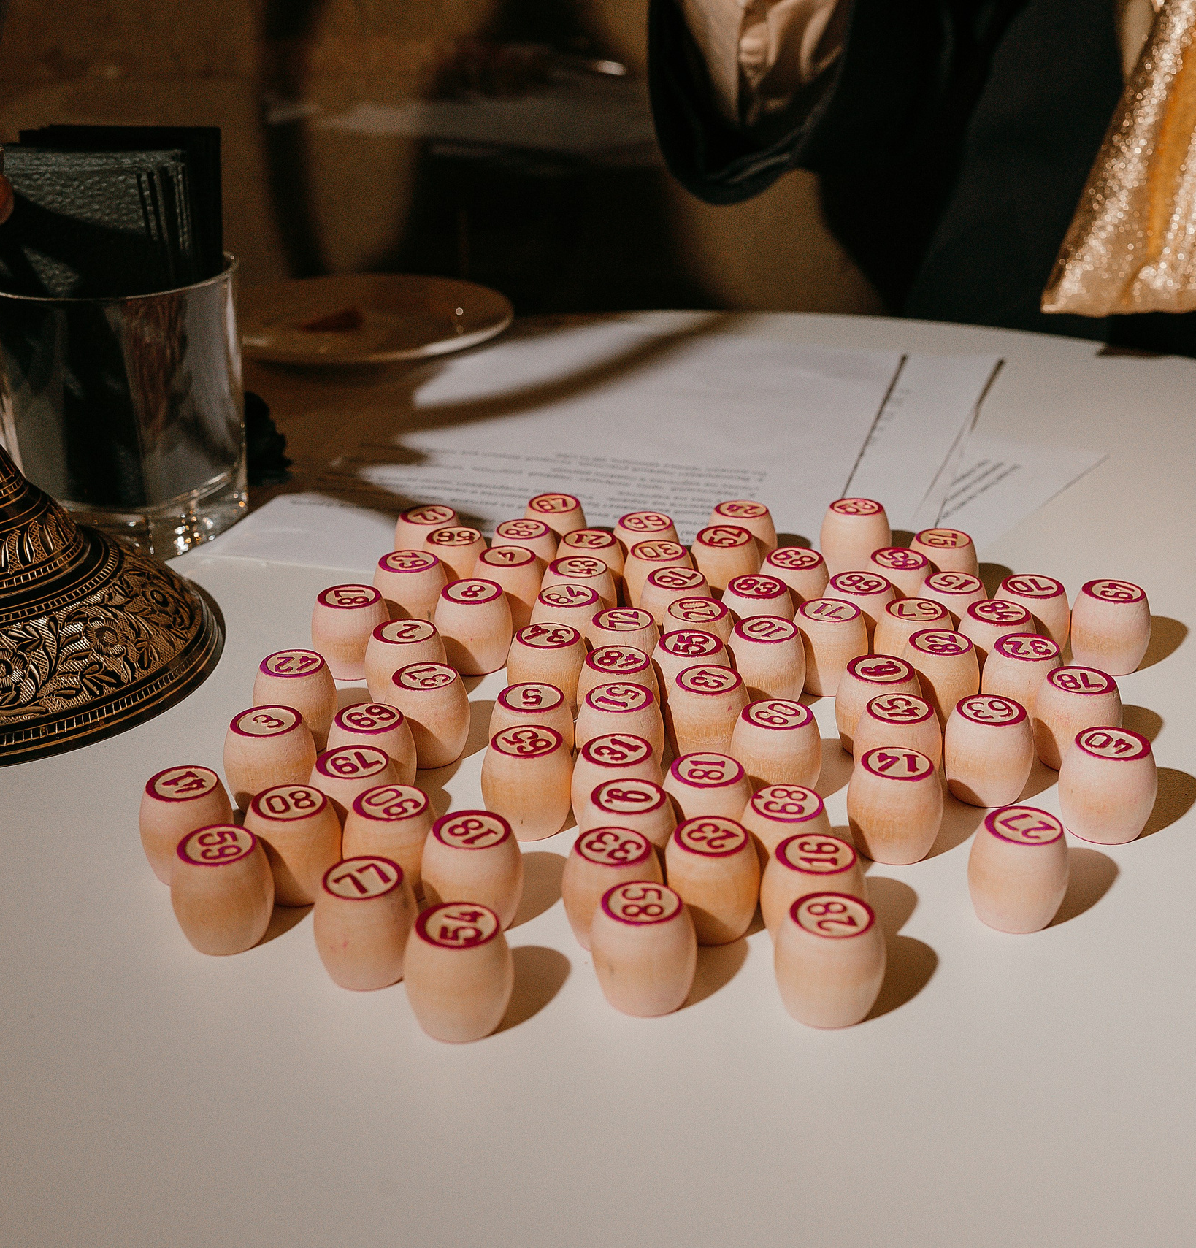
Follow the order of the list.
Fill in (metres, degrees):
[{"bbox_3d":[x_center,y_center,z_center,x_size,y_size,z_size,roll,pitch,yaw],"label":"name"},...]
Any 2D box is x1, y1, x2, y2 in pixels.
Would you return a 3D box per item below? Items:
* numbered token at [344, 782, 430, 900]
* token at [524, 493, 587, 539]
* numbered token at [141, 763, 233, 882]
[{"bbox_3d":[-0.049,0.054,0.439,0.023,0.024,0.023,-1,24,1],"label":"numbered token"},{"bbox_3d":[-0.015,-0.030,0.612,0.023,0.024,0.023,-1,25,0],"label":"token"},{"bbox_3d":[-0.101,0.050,0.450,0.023,0.024,0.023,-1,24,1],"label":"numbered token"}]

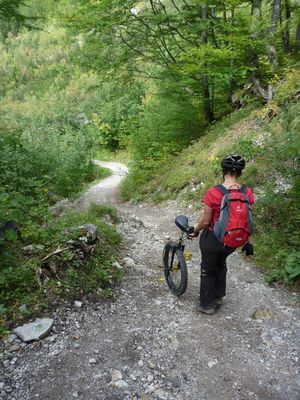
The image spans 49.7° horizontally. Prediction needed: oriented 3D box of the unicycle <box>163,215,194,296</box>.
[{"bbox_3d":[0.300,0.635,3.500,0.380,0.950,0.710,-7,16,-25],"label":"unicycle"}]

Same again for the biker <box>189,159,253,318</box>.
[{"bbox_3d":[0.715,0.375,3.240,0.580,1.640,0.550,-3,14,-14],"label":"biker"}]

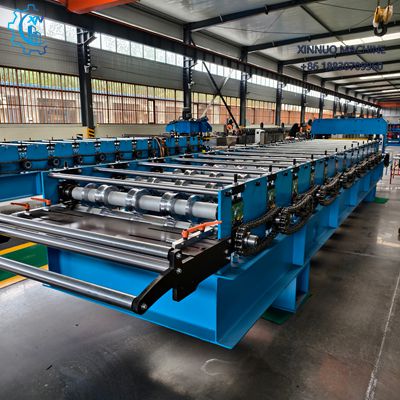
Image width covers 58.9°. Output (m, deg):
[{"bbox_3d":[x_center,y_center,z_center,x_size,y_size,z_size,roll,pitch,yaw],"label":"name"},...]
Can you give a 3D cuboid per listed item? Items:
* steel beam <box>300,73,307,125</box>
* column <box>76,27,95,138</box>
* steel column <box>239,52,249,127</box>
[{"bbox_3d":[9.610,-8.462,32.724,0.340,6.200,0.260,7,14,33],"label":"steel beam"},{"bbox_3d":[-4.002,-3.954,12.489,0.340,5.750,0.260,7,14,33],"label":"column"},{"bbox_3d":[2.653,-6.179,21.612,0.330,5.750,0.250,7,14,32],"label":"steel column"}]

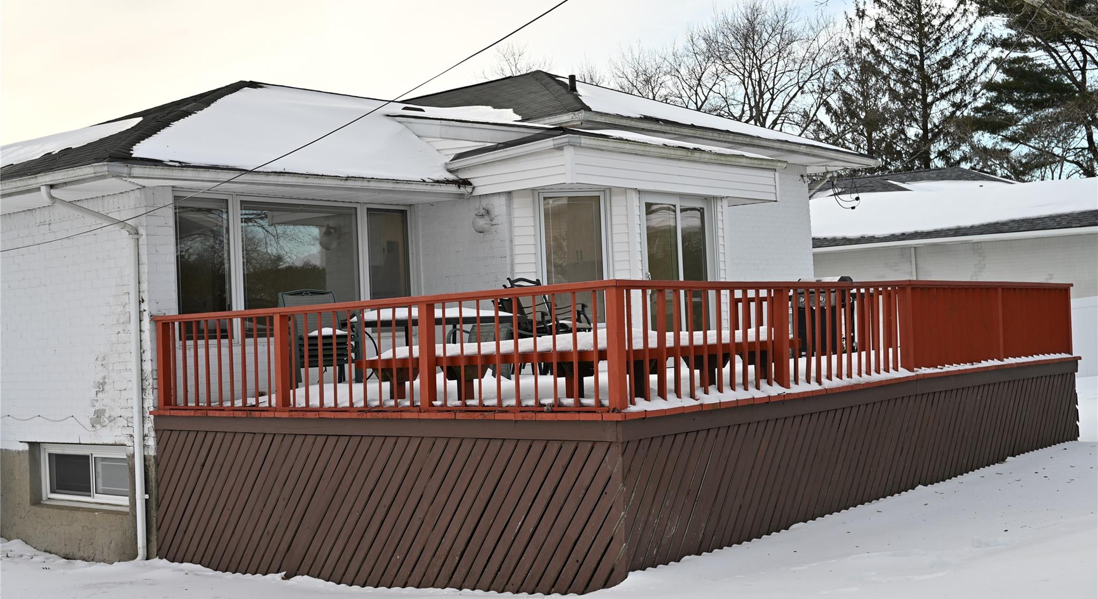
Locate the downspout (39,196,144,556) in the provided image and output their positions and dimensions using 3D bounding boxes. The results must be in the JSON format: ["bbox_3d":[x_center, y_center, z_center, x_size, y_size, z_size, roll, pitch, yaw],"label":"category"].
[{"bbox_3d":[-4.412,0.717,11.840,0.557,3.687,0.790,-4,-2,42],"label":"downspout"}]

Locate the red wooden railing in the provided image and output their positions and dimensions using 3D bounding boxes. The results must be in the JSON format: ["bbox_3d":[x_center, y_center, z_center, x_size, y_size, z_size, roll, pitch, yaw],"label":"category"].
[{"bbox_3d":[1.155,0.453,13.075,5.880,0.919,8.636,-4,-2,42],"label":"red wooden railing"}]

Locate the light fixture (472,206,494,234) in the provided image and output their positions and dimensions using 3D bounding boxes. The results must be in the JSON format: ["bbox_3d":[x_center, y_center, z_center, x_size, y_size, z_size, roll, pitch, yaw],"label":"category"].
[{"bbox_3d":[-0.718,-0.888,13.598,0.215,0.317,0.284,-4,-2,42],"label":"light fixture"}]

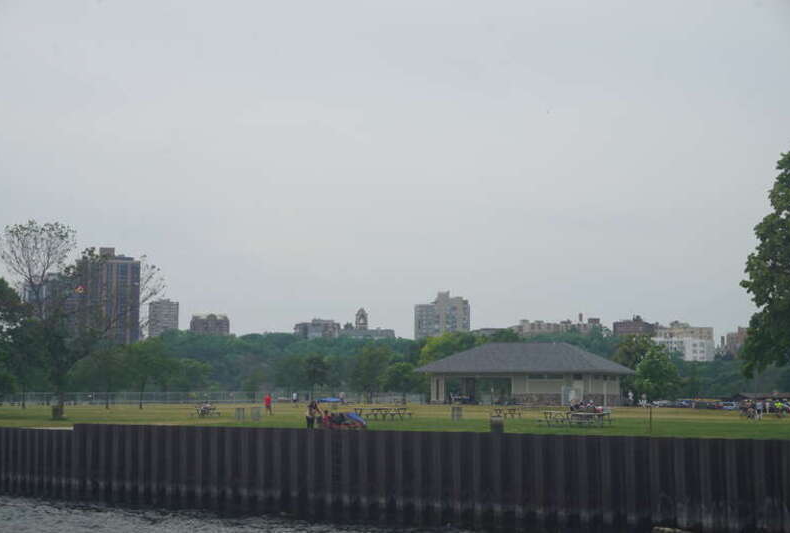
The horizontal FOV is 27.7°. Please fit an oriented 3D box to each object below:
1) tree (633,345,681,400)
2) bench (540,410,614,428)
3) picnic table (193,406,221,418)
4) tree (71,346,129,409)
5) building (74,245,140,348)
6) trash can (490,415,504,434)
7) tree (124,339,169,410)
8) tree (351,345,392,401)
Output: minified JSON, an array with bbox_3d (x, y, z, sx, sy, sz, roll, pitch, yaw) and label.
[{"bbox_3d":[36.923,15.051,225.000,6.700,8.160,6.500,0,-4,0],"label":"tree"},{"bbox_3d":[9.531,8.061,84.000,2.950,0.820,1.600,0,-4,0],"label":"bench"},{"bbox_3d":[-13.832,10.715,118.000,1.950,0.800,1.500,0,-4,0],"label":"picnic table"},{"bbox_3d":[-30.930,11.684,168.000,6.000,6.560,5.800,0,-4,0],"label":"tree"},{"bbox_3d":[-205.973,25.881,1150.000,43.000,79.080,30.000,1,-5,-15],"label":"building"},{"bbox_3d":[4.569,7.134,72.000,0.610,0.930,0.610,0,-4,0],"label":"trash can"},{"bbox_3d":[-25.944,11.197,167.000,5.200,7.360,5.200,0,-4,0],"label":"tree"},{"bbox_3d":[-3.599,15.720,235.000,6.200,8.520,6.200,0,-4,0],"label":"tree"}]

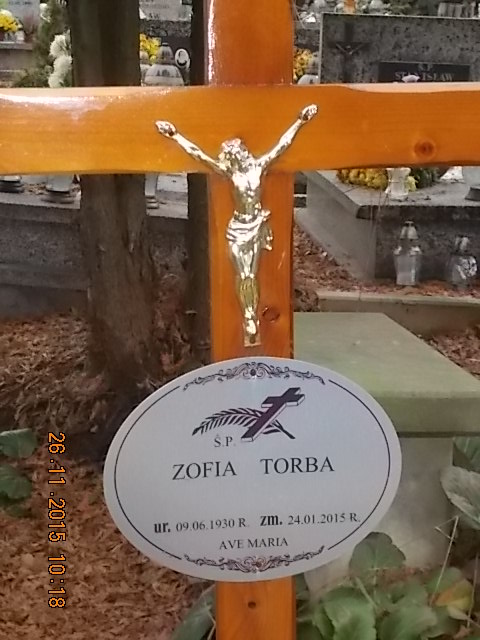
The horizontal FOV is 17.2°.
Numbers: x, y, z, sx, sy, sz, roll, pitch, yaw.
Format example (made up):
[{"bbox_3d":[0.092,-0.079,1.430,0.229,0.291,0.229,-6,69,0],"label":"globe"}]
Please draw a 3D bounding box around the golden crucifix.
[{"bbox_3d":[0.009,-0.086,1.591,0.162,0.242,0.032,-6,15,-7],"label":"golden crucifix"}]

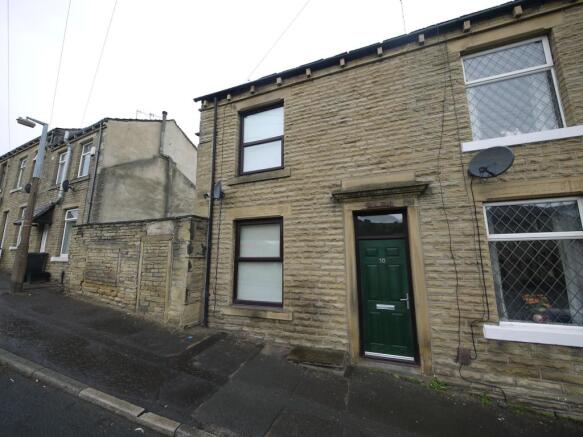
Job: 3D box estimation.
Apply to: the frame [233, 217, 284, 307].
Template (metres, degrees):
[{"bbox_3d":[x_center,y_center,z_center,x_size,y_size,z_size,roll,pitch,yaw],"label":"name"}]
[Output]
[{"bbox_3d":[-0.707,0.933,5.091,1.188,1.820,0.080,-4,-9,20],"label":"frame"}]

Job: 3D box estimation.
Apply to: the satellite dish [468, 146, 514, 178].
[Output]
[{"bbox_3d":[2.907,-0.828,3.470,0.320,0.470,0.565,5,-10,-30],"label":"satellite dish"}]

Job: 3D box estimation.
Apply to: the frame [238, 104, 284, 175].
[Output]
[{"bbox_3d":[-0.687,-1.833,5.506,1.179,1.606,0.080,-4,-9,20],"label":"frame"}]

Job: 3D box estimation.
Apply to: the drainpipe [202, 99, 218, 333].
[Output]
[{"bbox_3d":[-1.889,-0.356,5.556,0.085,5.472,0.090,-4,-9,20],"label":"drainpipe"}]

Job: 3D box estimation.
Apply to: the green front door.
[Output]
[{"bbox_3d":[1.636,1.351,4.132,0.807,1.970,0.060,-4,-9,20],"label":"green front door"}]

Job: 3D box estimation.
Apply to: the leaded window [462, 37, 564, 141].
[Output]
[{"bbox_3d":[3.591,-2.114,3.914,1.160,1.615,0.080,-4,-9,20],"label":"leaded window"}]

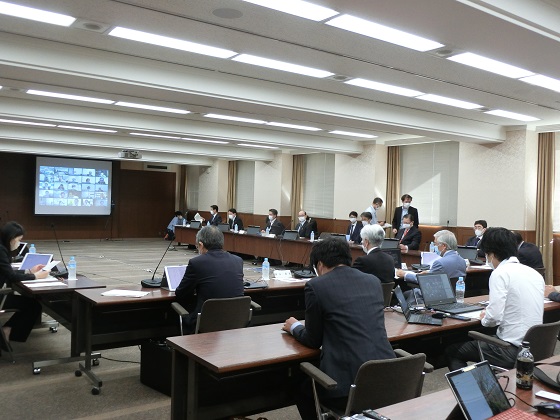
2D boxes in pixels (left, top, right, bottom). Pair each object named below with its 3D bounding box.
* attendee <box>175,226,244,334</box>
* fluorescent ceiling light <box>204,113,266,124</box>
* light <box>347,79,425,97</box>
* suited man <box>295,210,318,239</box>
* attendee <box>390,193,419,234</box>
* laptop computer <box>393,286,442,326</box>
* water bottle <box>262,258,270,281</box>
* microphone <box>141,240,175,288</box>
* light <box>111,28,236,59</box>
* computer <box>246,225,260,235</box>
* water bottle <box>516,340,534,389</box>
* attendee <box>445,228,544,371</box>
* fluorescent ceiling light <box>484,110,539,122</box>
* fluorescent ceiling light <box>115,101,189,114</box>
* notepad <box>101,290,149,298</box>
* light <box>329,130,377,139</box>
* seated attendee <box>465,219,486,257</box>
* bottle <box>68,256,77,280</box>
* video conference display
[{"bbox_3d":[-0.614,0.757,4.301,0.550,1.270,0.820,1,1,-40],"label":"attendee"},{"bbox_3d":[-0.774,-1.645,9.838,1.170,0.070,0.294,1,1,-36],"label":"fluorescent ceiling light"},{"bbox_3d":[1.363,-1.577,7.045,1.260,0.070,0.260,1,1,-36],"label":"light"},{"bbox_3d":[0.546,0.696,13.023,0.700,1.310,0.550,1,1,-42],"label":"suited man"},{"bbox_3d":[2.611,0.558,11.457,0.540,1.740,0.340,2,1,30],"label":"attendee"},{"bbox_3d":[0.949,0.650,3.762,0.300,0.205,0.290,2,1,17],"label":"laptop computer"},{"bbox_3d":[-0.121,0.547,5.121,0.066,0.207,0.066,1,1,-36],"label":"water bottle"},{"bbox_3d":[-1.078,0.463,4.879,0.350,0.440,0.200,2,1,39],"label":"microphone"},{"bbox_3d":[-1.000,-1.629,5.332,1.260,0.070,0.260,1,1,-36],"label":"light"},{"bbox_3d":[-0.657,0.494,13.692,0.280,0.235,0.340,1,1,-36],"label":"computer"},{"bbox_3d":[1.057,0.669,2.367,0.070,0.205,0.070,1,1,-36],"label":"water bottle"},{"bbox_3d":[1.321,0.758,3.357,0.520,1.300,0.820,1,1,-36],"label":"attendee"},{"bbox_3d":[3.740,-1.508,8.762,1.240,0.060,0.260,1,1,-36],"label":"fluorescent ceiling light"},{"bbox_3d":[-2.036,-1.674,8.943,1.246,0.070,0.272,1,1,-36],"label":"fluorescent ceiling light"},{"bbox_3d":[-1.158,0.627,4.149,0.300,0.012,0.220,2,1,14],"label":"notepad"},{"bbox_3d":[1.542,-1.593,11.512,1.253,0.070,0.287,1,1,-36],"label":"light"},{"bbox_3d":[2.841,0.767,8.053,0.740,1.270,0.520,1,1,-36],"label":"seated attendee"},{"bbox_3d":[-1.805,0.505,4.806,0.066,0.206,0.066,1,1,-36],"label":"bottle"},{"bbox_3d":[-7.003,-0.787,18.744,2.580,1.950,0.080,1,1,-36],"label":"video conference display"}]

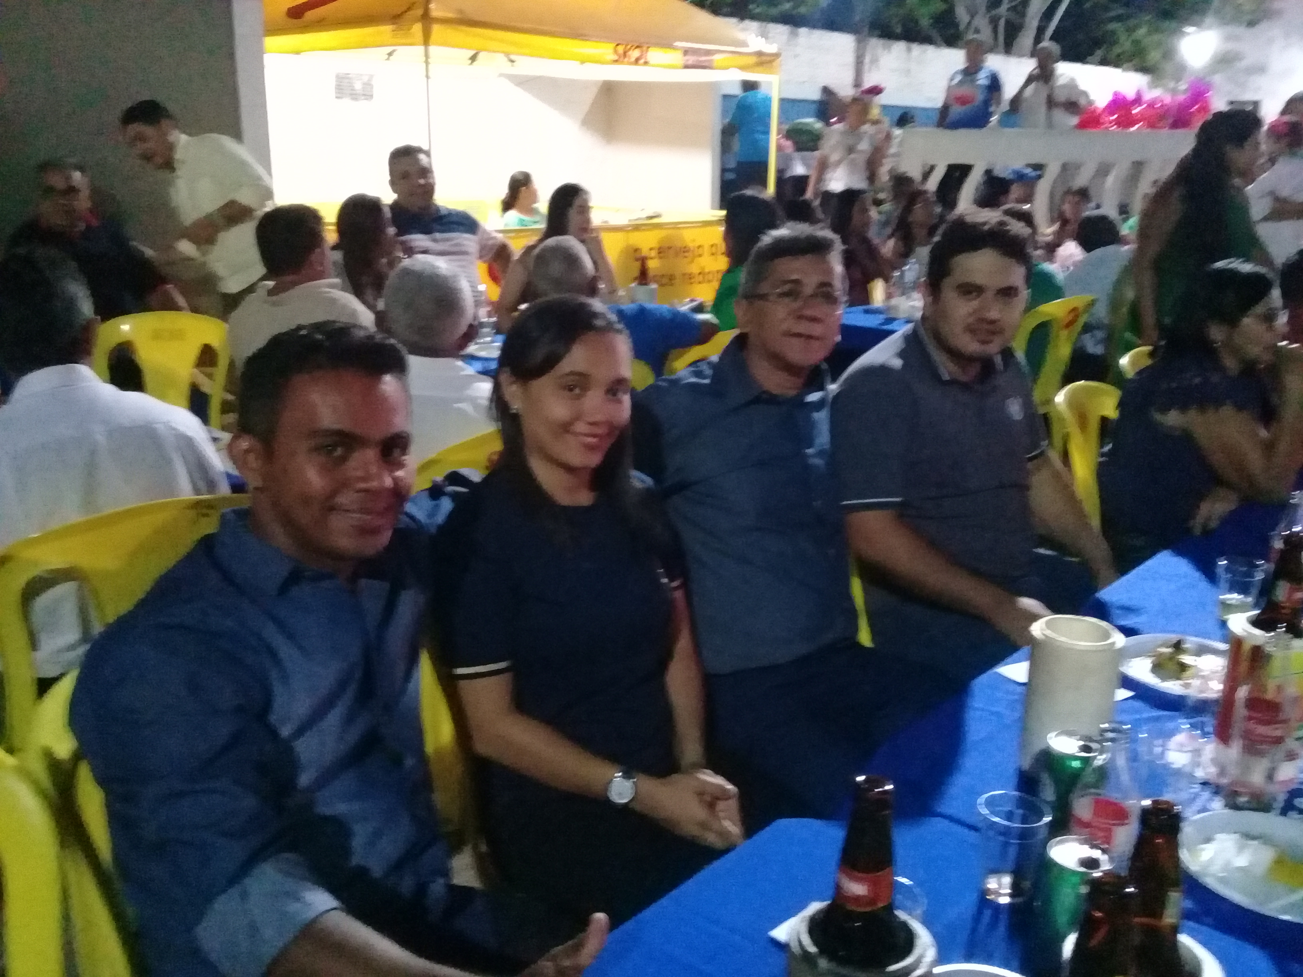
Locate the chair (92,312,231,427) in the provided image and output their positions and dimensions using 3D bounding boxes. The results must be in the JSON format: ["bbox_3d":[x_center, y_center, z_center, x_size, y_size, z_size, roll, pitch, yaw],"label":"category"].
[{"bbox_3d":[-1.636,-0.150,3.782,0.440,0.880,0.530,-12,19,-41],"label":"chair"}]

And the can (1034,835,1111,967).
[{"bbox_3d":[0.356,0.363,0.985,0.066,0.122,0.066,1,15,0],"label":"can"}]

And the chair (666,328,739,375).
[{"bbox_3d":[0.003,-0.081,3.696,0.520,0.880,0.440,14,21,39],"label":"chair"}]

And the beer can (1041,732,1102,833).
[{"bbox_3d":[0.421,0.313,1.180,0.066,0.122,0.066,1,15,0],"label":"beer can"}]

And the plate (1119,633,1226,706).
[{"bbox_3d":[0.738,0.254,1.607,0.215,0.030,0.215,1,15,0],"label":"plate"}]

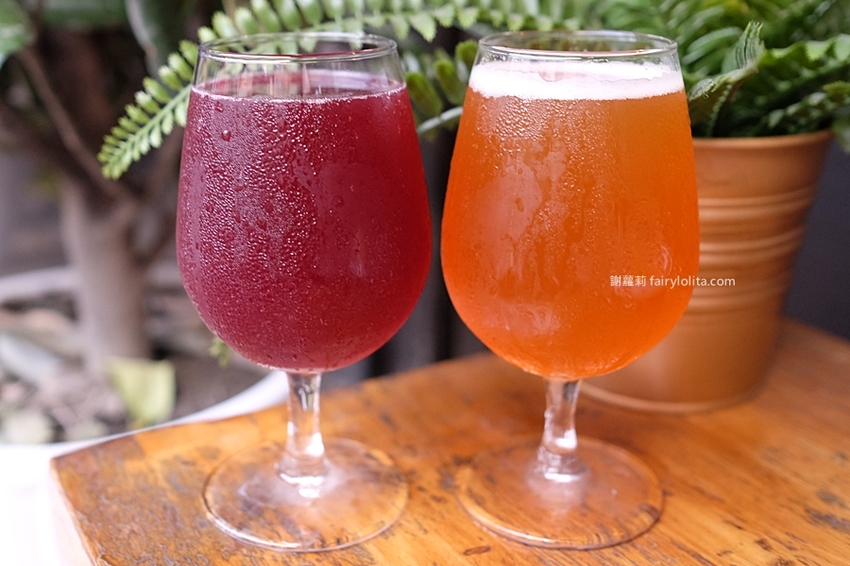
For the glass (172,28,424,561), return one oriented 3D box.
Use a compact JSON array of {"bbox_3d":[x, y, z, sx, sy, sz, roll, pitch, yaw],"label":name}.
[{"bbox_3d":[-0.043,0.002,0.294,0.088,0.167,0.088,0,21,0],"label":"glass"}]

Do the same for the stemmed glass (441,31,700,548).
[{"bbox_3d":[0.051,0.002,0.294,0.088,0.167,0.088,0,21,0],"label":"stemmed glass"}]

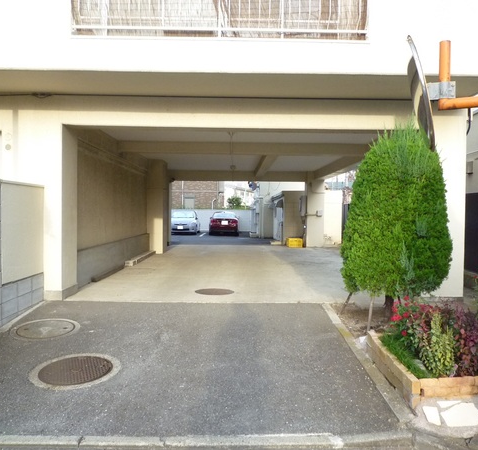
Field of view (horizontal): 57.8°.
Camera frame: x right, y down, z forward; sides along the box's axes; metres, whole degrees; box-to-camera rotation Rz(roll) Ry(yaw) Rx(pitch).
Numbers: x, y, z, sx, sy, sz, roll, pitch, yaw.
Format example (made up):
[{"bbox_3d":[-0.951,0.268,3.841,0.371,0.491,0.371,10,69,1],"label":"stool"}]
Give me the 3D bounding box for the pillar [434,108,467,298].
[{"bbox_3d":[2.992,-0.281,6.641,0.660,2.860,0.600,1,2,0],"label":"pillar"}]

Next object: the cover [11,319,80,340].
[{"bbox_3d":[-2.314,1.230,5.210,0.760,0.030,0.760,1,6,0],"label":"cover"}]

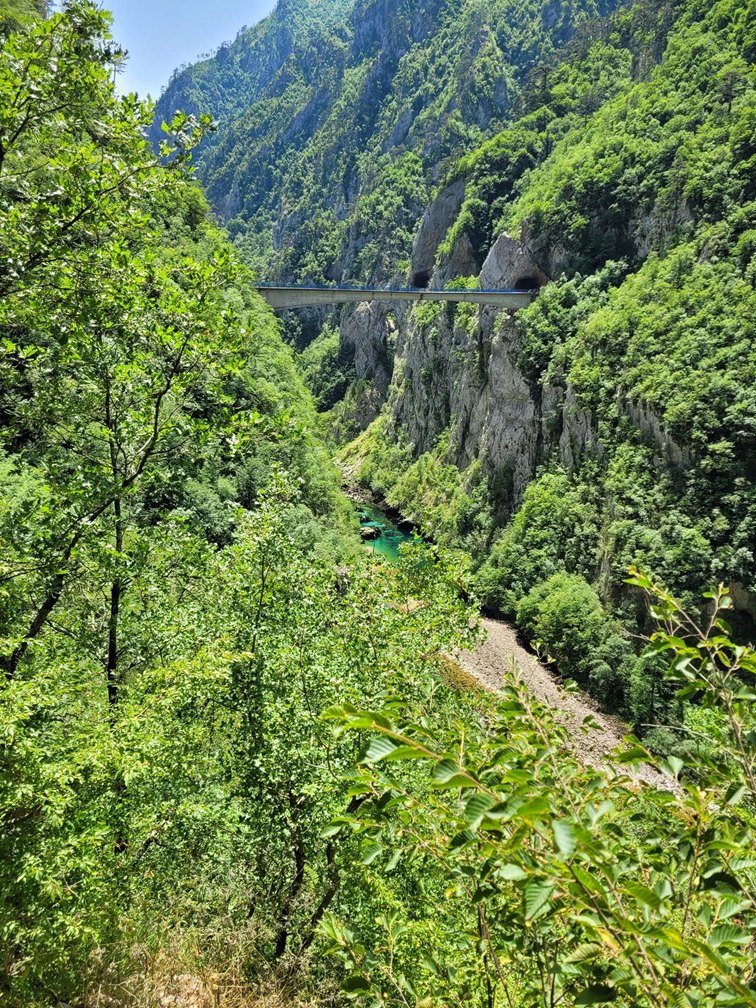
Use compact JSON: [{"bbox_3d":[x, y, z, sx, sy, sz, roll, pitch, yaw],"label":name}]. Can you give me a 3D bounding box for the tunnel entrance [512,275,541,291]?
[{"bbox_3d":[51.563,-76.202,262.000,9.000,5.300,2.500,12,19,39],"label":"tunnel entrance"}]

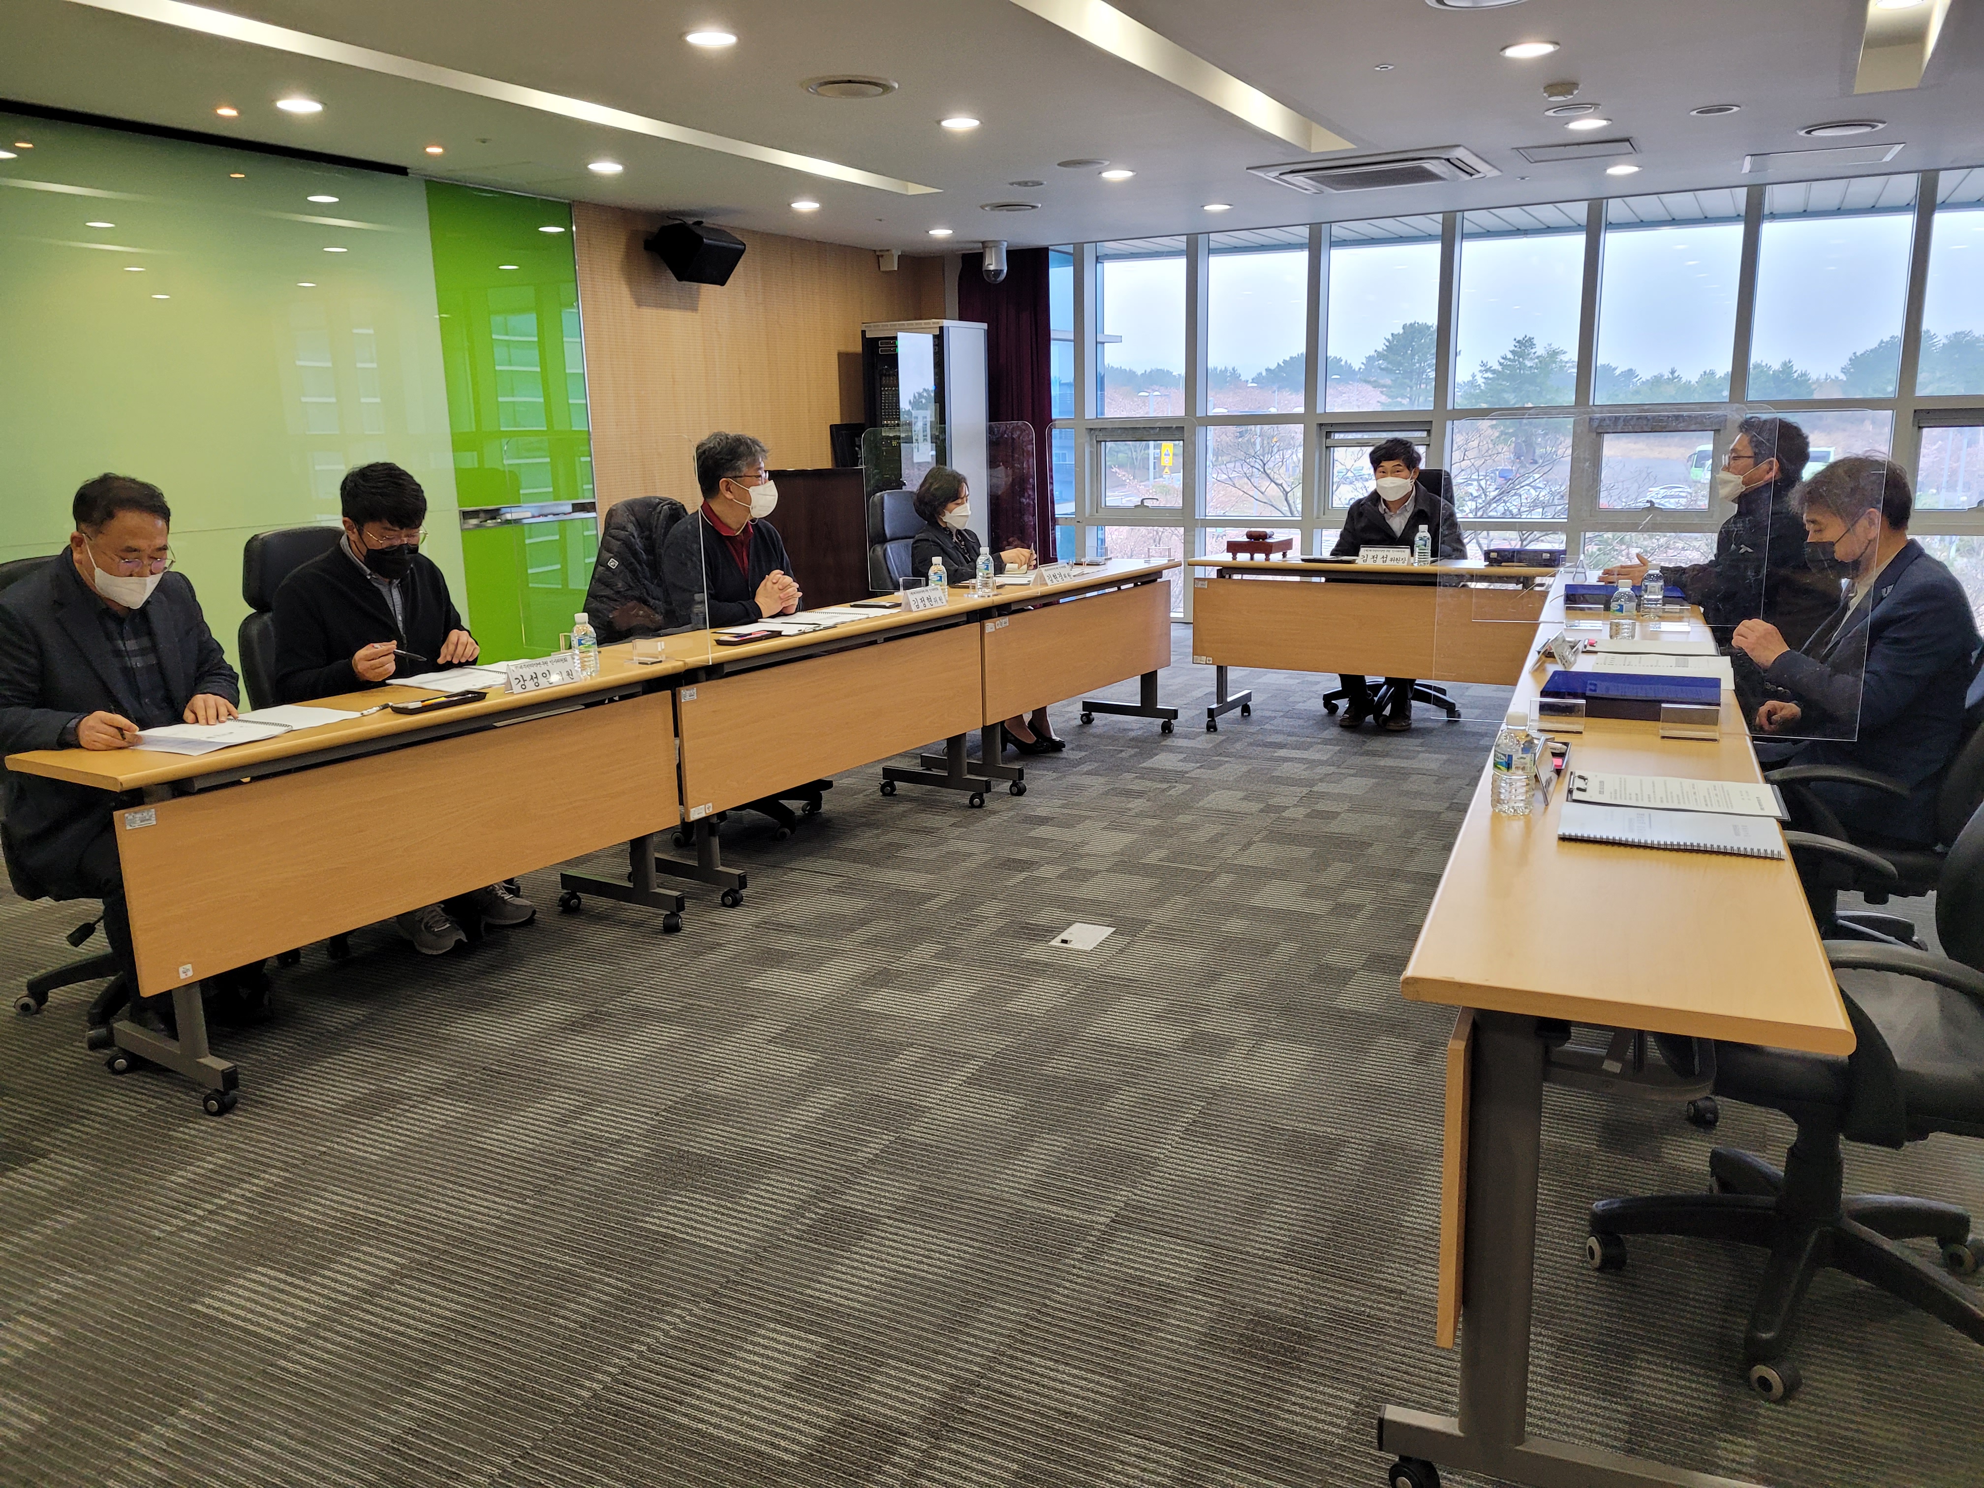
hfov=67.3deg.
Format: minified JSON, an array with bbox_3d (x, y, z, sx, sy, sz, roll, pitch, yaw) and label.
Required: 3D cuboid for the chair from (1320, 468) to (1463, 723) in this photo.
[{"bbox_3d":[1.841,-0.682,6.760,0.620,1.100,0.640,3,13,21],"label":"chair"}]

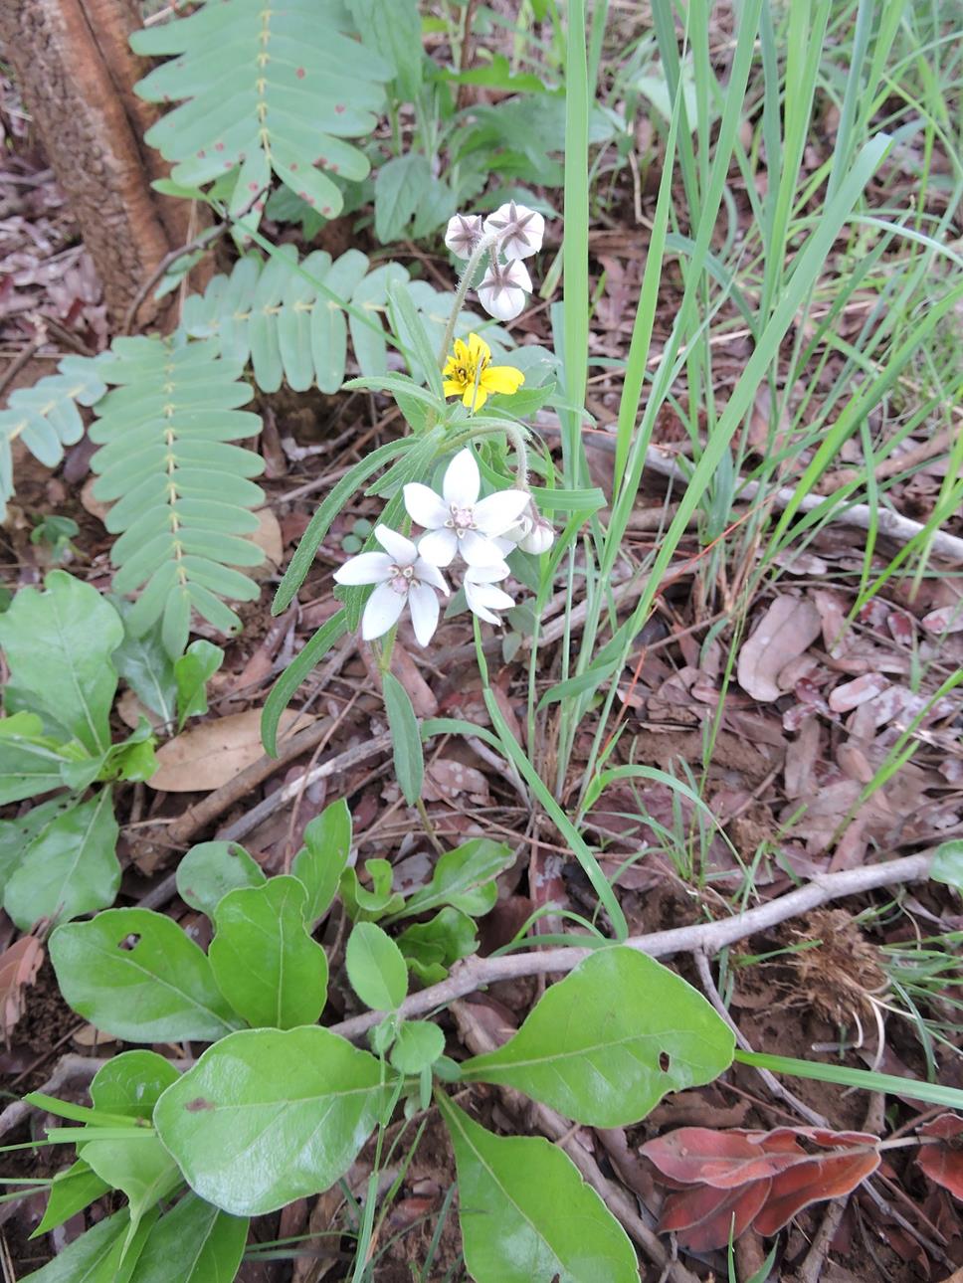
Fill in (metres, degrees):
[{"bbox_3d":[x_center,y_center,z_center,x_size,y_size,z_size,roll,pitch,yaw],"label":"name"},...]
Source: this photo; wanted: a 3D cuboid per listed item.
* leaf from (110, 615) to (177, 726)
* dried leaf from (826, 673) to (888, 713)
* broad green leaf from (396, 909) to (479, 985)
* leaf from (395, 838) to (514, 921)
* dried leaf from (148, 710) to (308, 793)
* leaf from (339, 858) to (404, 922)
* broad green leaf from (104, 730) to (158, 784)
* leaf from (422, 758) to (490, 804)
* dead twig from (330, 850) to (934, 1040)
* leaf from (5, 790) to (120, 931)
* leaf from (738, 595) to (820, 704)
[{"bbox_3d":[-0.237,0.019,0.632,0.056,0.022,0.104,-20,65,-17],"label":"leaf"},{"bbox_3d":[0.268,0.037,0.633,0.049,0.012,0.024,-16,50,-14],"label":"dried leaf"},{"bbox_3d":[-0.024,0.171,0.499,0.045,0.030,0.044,-13,49,-11],"label":"broad green leaf"},{"bbox_3d":[-0.013,0.119,0.443,0.065,0.018,0.034,-28,68,0],"label":"leaf"},{"bbox_3d":[-0.142,0.060,0.506,0.095,0.012,0.037,-24,52,-19],"label":"dried leaf"},{"bbox_3d":[-0.064,0.144,0.516,0.038,0.034,0.036,0,48,0],"label":"leaf"},{"bbox_3d":[-0.193,0.064,0.490,0.033,0.018,0.026,-31,61,4],"label":"broad green leaf"},{"bbox_3d":[-0.014,0.077,0.494,0.037,0.010,0.031,-5,48,-5],"label":"leaf"},{"bbox_3d":[0.095,0.172,0.508,0.362,0.024,0.036,-12,49,-9],"label":"dead twig"},{"bbox_3d":[-0.210,0.109,0.453,0.053,0.015,0.080,-2,47,-1],"label":"leaf"},{"bbox_3d":[0.188,0.003,0.559,0.036,0.012,0.089,20,51,17],"label":"leaf"}]

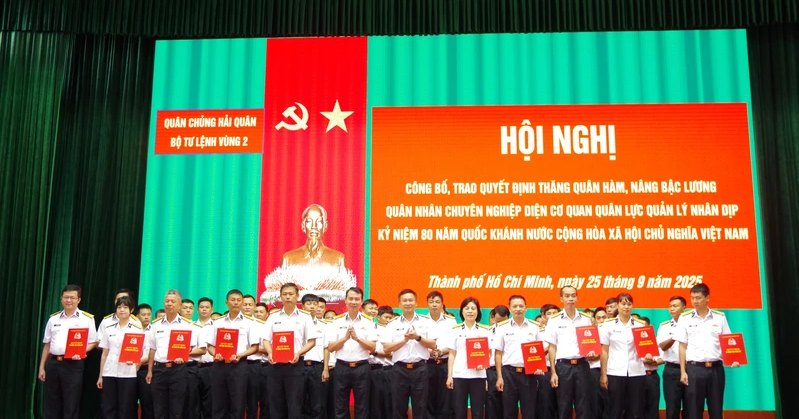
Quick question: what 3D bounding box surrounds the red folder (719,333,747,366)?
[{"bbox_3d":[3.263,1.372,7.800,0.222,0.307,0.015,-6,-21,10],"label":"red folder"}]

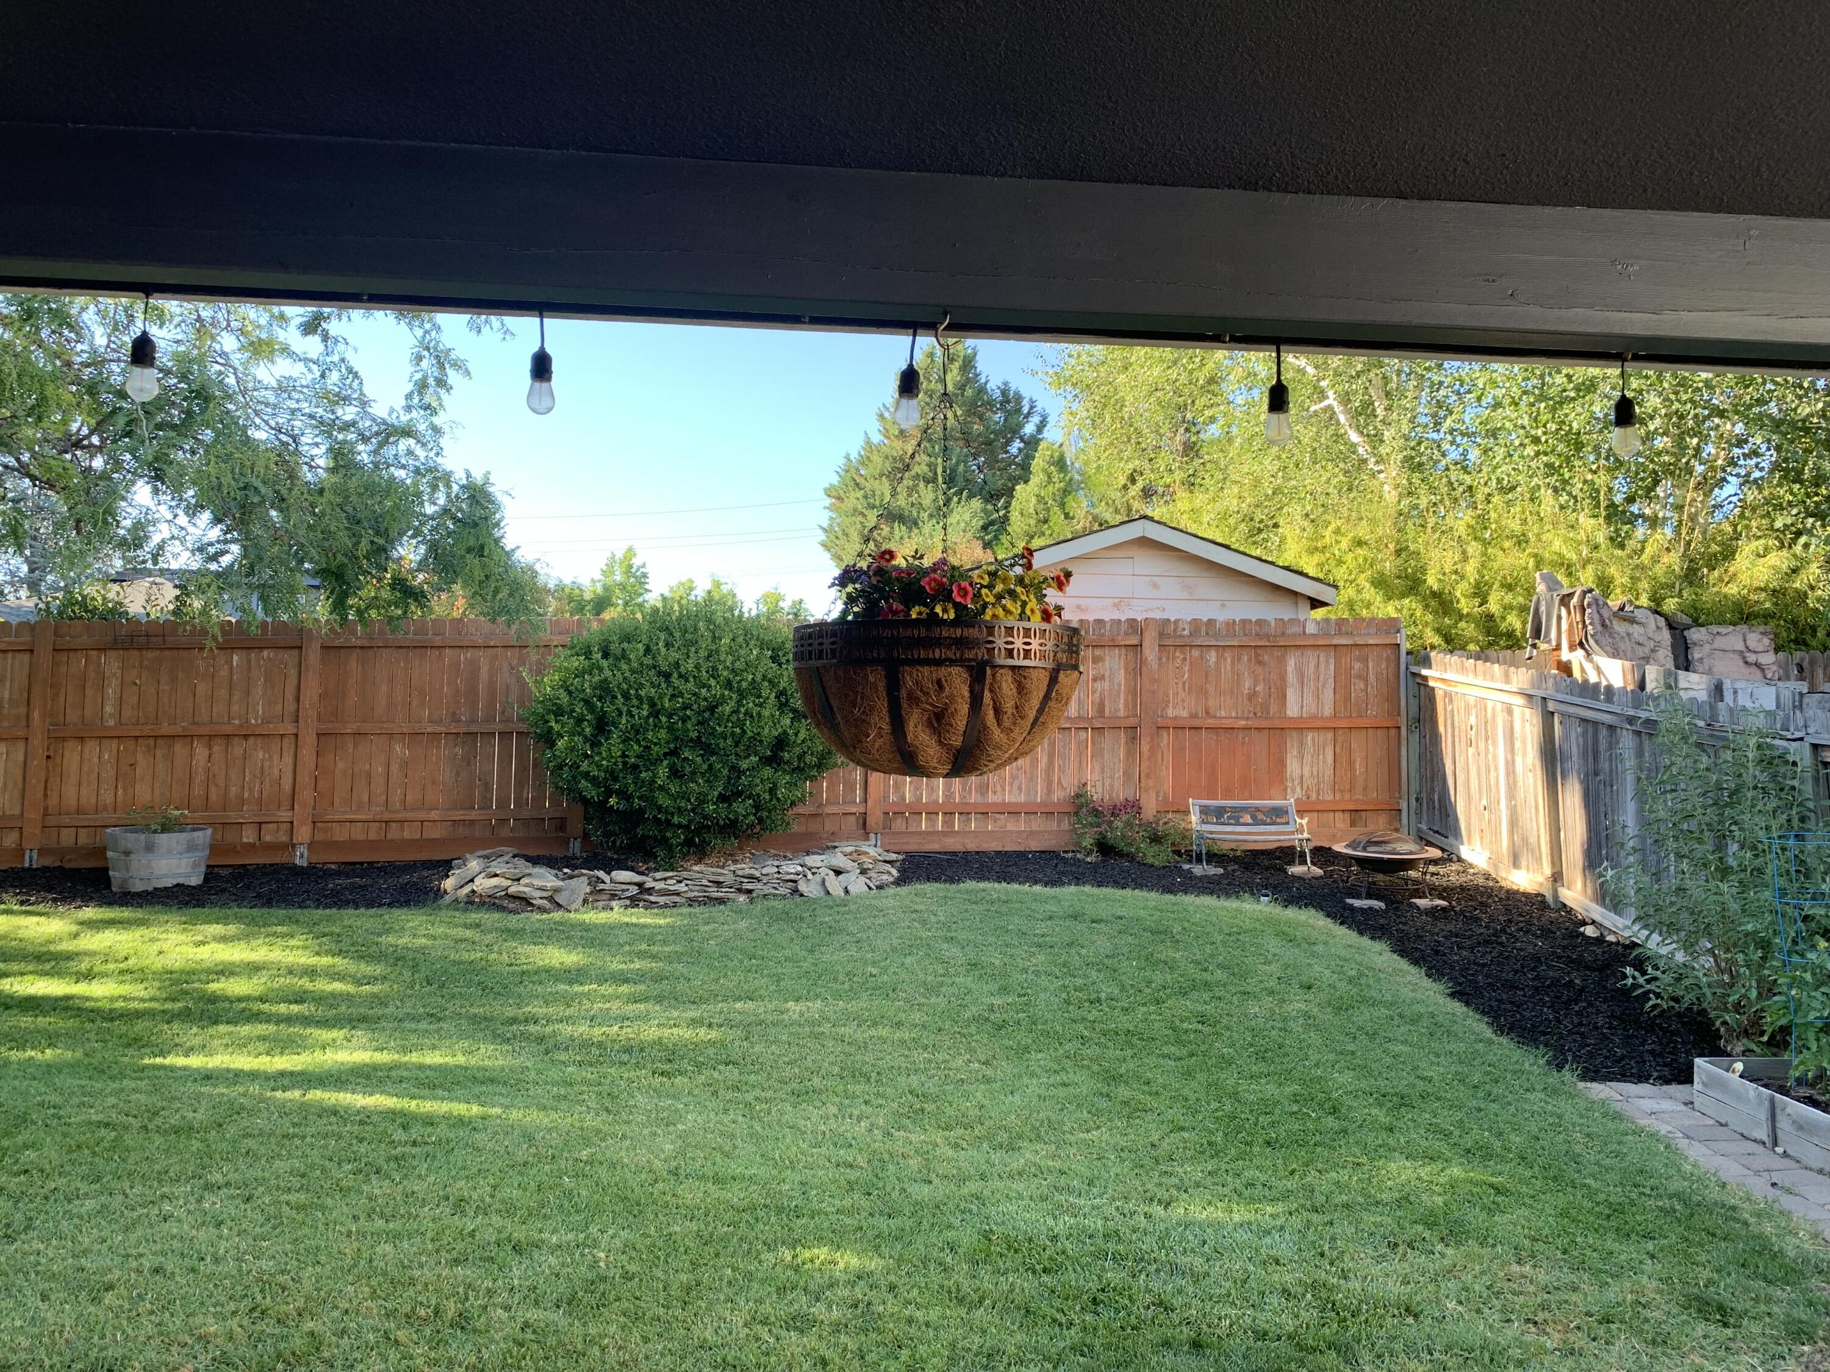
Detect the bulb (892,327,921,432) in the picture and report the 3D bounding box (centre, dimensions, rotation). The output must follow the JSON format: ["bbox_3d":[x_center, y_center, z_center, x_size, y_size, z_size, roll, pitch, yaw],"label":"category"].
[{"bbox_3d":[-0.014,-0.512,2.290,0.046,0.172,0.046,1,-2,-5],"label":"bulb"}]

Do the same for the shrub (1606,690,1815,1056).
[{"bbox_3d":[3.544,0.822,6.100,0.930,1.580,0.920,1,-2,-5],"label":"shrub"}]

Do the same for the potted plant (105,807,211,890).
[{"bbox_3d":[-5.475,1.190,9.950,0.680,0.580,0.680,1,-2,-5],"label":"potted plant"}]

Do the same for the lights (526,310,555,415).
[{"bbox_3d":[-0.610,-0.527,2.240,0.045,0.174,0.045,1,-2,-5],"label":"lights"}]

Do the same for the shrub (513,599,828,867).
[{"bbox_3d":[-1.769,0.341,10.400,2.300,2.020,2.050,1,-2,-5],"label":"shrub"}]

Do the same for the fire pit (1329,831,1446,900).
[{"bbox_3d":[3.317,1.250,9.650,0.750,0.460,0.750,1,-2,-5],"label":"fire pit"}]

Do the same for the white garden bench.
[{"bbox_3d":[2.543,1.130,10.450,0.830,0.510,0.360,1,-2,-2],"label":"white garden bench"}]

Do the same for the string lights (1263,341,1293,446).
[{"bbox_3d":[0.619,-0.496,2.340,0.045,0.178,0.045,1,-2,-5],"label":"string lights"}]

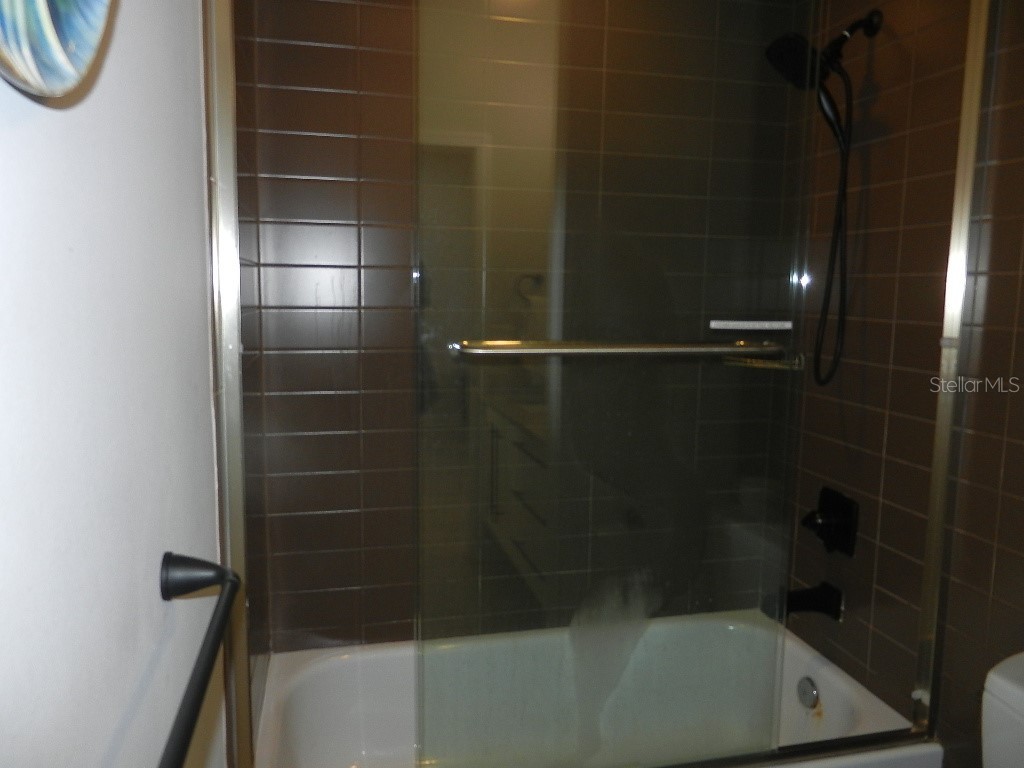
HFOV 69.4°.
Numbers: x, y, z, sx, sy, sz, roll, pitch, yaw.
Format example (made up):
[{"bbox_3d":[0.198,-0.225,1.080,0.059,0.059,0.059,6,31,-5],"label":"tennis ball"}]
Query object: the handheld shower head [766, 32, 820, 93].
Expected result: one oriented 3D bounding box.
[{"bbox_3d":[0.700,-0.789,1.779,0.145,0.065,0.138,44,-4,-15],"label":"handheld shower head"}]

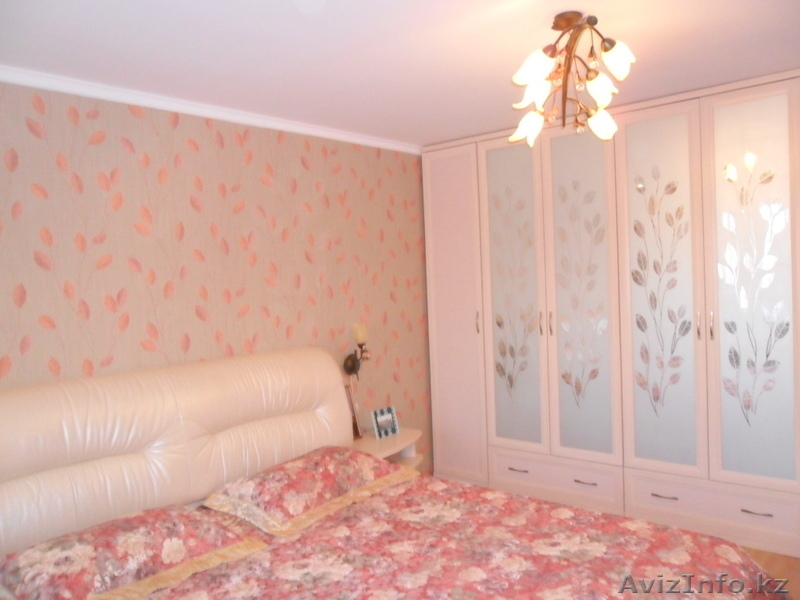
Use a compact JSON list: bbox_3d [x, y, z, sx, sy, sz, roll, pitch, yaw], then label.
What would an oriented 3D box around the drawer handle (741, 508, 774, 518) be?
[{"bbox_3d":[1.926,1.159,3.372,0.155,0.020,0.030,0,3,40],"label":"drawer handle"}]

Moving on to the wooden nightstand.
[{"bbox_3d":[-0.038,1.177,4.130,0.430,0.475,0.660,0,3,40],"label":"wooden nightstand"}]

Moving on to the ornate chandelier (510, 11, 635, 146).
[{"bbox_3d":[0.633,-0.816,2.272,0.450,0.460,0.430,-2,3,16],"label":"ornate chandelier"}]

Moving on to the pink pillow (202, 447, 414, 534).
[{"bbox_3d":[-0.405,0.840,3.084,0.560,0.180,0.880,0,3,40],"label":"pink pillow"}]

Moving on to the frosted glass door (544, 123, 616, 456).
[{"bbox_3d":[1.152,-0.043,3.962,0.483,2.134,0.040,0,3,40],"label":"frosted glass door"}]

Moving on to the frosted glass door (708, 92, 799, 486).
[{"bbox_3d":[1.895,-0.048,3.330,0.483,2.134,0.040,0,3,40],"label":"frosted glass door"}]

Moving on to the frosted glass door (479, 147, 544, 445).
[{"bbox_3d":[0.781,-0.041,4.277,0.483,2.134,0.040,0,3,40],"label":"frosted glass door"}]

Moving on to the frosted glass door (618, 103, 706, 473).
[{"bbox_3d":[1.524,-0.045,3.646,0.483,2.134,0.040,0,3,40],"label":"frosted glass door"}]

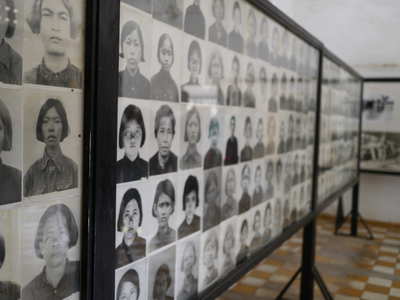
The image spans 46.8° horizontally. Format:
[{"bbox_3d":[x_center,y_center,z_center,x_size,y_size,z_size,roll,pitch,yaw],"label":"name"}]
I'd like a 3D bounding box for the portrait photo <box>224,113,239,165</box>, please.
[{"bbox_3d":[0.143,-0.056,2.066,0.010,0.251,0.173,3,4,26],"label":"portrait photo"}]

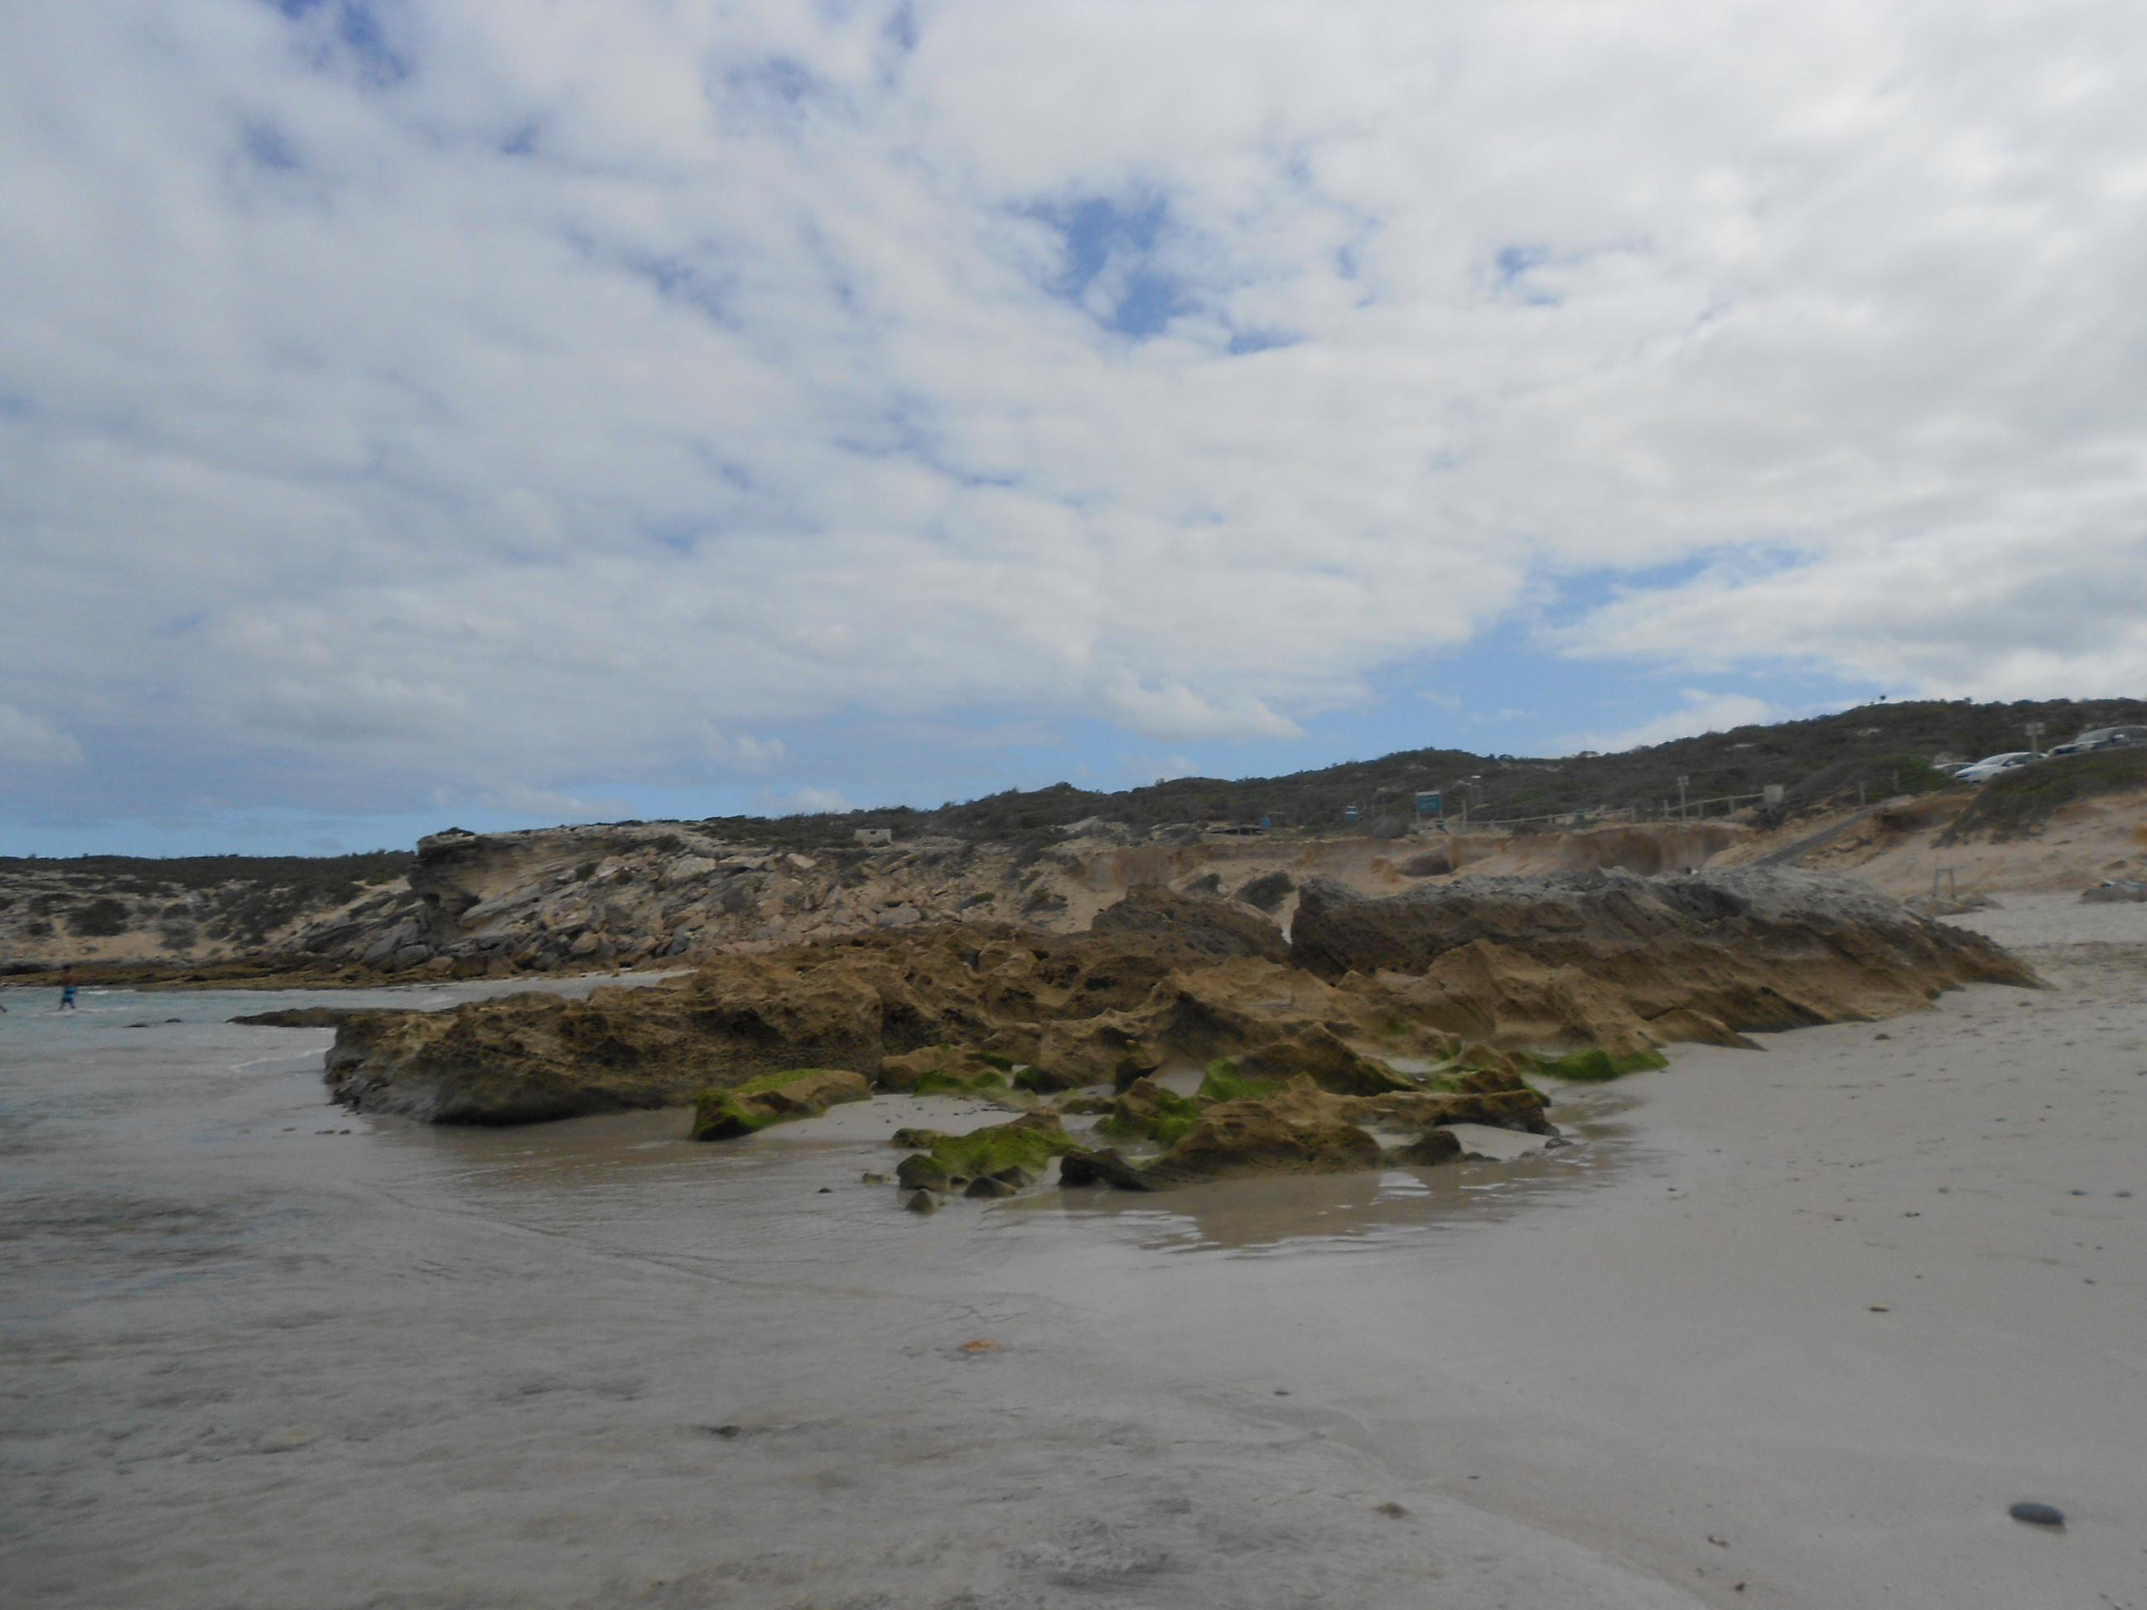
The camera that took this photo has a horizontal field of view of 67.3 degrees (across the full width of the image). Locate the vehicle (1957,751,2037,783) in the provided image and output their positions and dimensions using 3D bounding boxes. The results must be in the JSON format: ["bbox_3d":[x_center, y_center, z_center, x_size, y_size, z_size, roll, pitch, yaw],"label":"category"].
[{"bbox_3d":[42.066,-1.572,73.000,4.350,1.480,1.780,-3,-4,-22],"label":"vehicle"}]

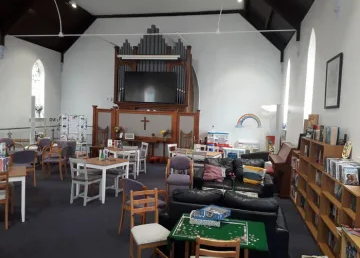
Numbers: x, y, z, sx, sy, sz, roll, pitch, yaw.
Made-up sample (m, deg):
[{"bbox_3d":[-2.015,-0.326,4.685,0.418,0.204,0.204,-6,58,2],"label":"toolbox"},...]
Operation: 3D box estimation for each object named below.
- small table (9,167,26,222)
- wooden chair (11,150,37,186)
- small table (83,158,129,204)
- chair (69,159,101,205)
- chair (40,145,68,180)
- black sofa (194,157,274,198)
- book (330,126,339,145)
[{"bbox_3d":[-2.849,1.036,4.391,0.728,0.728,0.728,0,4,-31],"label":"small table"},{"bbox_3d":[-3.524,0.873,6.283,0.541,0.777,0.551,0,4,-37],"label":"wooden chair"},{"bbox_3d":[-1.528,1.012,5.698,0.728,0.728,0.728,4,4,30],"label":"small table"},{"bbox_3d":[-1.765,0.972,5.304,0.413,0.836,0.472,4,4,25],"label":"chair"},{"bbox_3d":[-3.100,0.838,7.084,0.580,0.787,0.541,3,3,5],"label":"chair"},{"bbox_3d":[1.089,1.118,5.839,1.520,0.860,0.900,3,3,9],"label":"black sofa"},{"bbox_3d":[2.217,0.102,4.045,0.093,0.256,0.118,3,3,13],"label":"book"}]

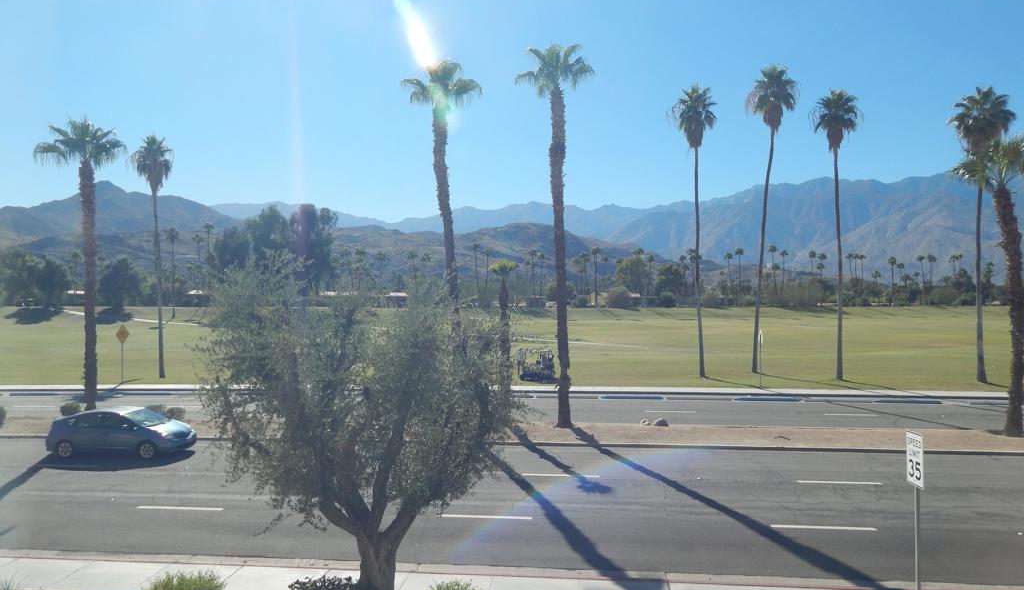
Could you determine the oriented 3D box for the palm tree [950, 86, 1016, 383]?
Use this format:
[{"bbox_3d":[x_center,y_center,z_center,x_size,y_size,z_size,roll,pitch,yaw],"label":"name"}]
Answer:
[{"bbox_3d":[25.171,-3.237,36.400,3.400,15.900,3.300,0,0,6],"label":"palm tree"}]

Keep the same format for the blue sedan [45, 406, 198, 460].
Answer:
[{"bbox_3d":[-12.455,4.313,21.882,4.450,1.490,1.730,0,0,6],"label":"blue sedan"}]

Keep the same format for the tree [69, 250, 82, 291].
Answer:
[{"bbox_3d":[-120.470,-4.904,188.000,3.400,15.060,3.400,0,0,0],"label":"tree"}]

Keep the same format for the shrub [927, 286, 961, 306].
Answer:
[{"bbox_3d":[109.080,0.126,172.000,8.500,5.100,7.000,0,0,6],"label":"shrub"}]

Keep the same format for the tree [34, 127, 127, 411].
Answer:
[{"bbox_3d":[-17.290,-1.099,27.200,3.500,12.000,3.400,0,0,6],"label":"tree"}]

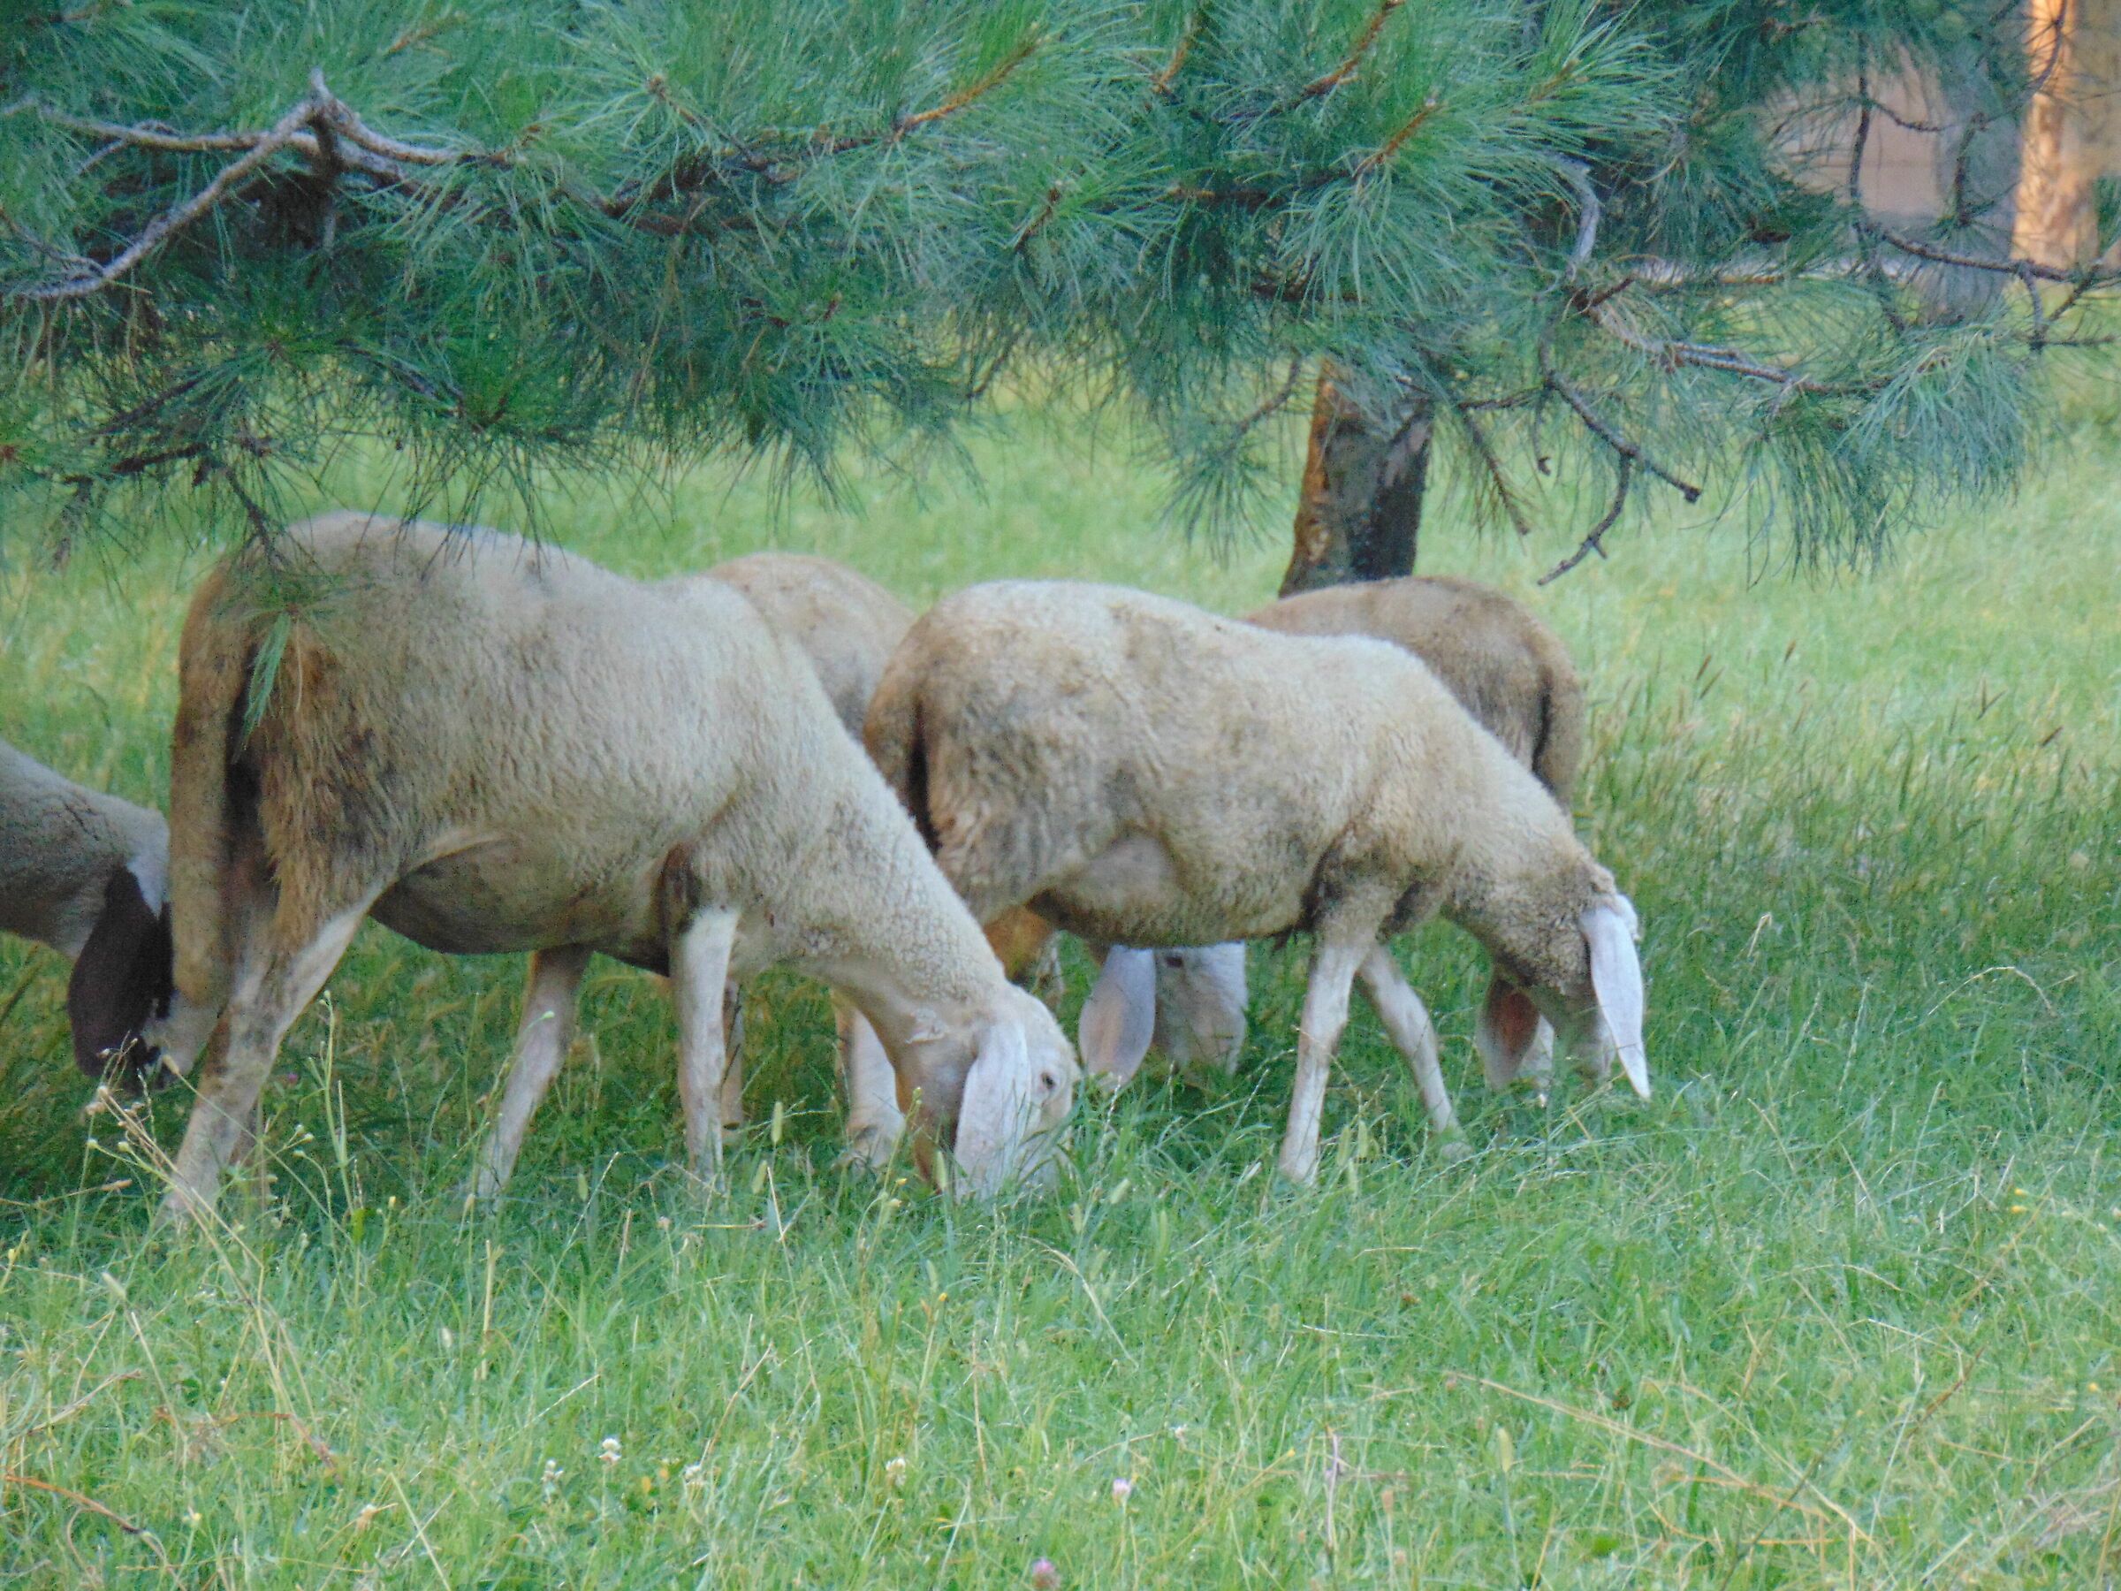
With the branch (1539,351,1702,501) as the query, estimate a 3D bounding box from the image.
[{"bbox_3d":[0.622,-0.410,17.000,0.182,0.167,0.100,0,3,0],"label":"branch"}]

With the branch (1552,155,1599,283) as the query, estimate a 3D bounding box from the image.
[{"bbox_3d":[0.570,-0.641,17.000,0.053,0.140,0.060,0,3,0],"label":"branch"}]

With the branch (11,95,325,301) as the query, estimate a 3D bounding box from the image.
[{"bbox_3d":[-0.961,-0.643,16.500,0.339,0.221,0.180,0,3,0],"label":"branch"}]

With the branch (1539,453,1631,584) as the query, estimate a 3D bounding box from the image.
[{"bbox_3d":[0.582,-0.307,17.000,0.103,0.145,0.070,0,3,0],"label":"branch"}]

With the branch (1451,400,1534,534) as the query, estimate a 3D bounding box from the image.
[{"bbox_3d":[0.480,-0.363,17.000,0.094,0.151,0.060,0,3,0],"label":"branch"}]

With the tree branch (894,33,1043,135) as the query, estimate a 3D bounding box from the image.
[{"bbox_3d":[-0.100,-0.771,16.600,0.162,0.111,0.080,0,3,0],"label":"tree branch"}]

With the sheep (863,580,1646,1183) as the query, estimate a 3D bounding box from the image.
[{"bbox_3d":[0.229,0.110,18.000,1.000,0.730,0.340,-2,4,-27],"label":"sheep"}]

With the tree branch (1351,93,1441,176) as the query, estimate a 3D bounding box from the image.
[{"bbox_3d":[0.366,-0.720,16.700,0.098,0.090,0.050,0,3,0],"label":"tree branch"}]

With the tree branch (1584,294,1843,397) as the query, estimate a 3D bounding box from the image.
[{"bbox_3d":[0.726,-0.499,17.000,0.302,0.110,0.130,0,3,0],"label":"tree branch"}]

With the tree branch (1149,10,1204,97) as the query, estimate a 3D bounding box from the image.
[{"bbox_3d":[0.127,-0.814,16.800,0.060,0.096,0.040,0,3,0],"label":"tree branch"}]

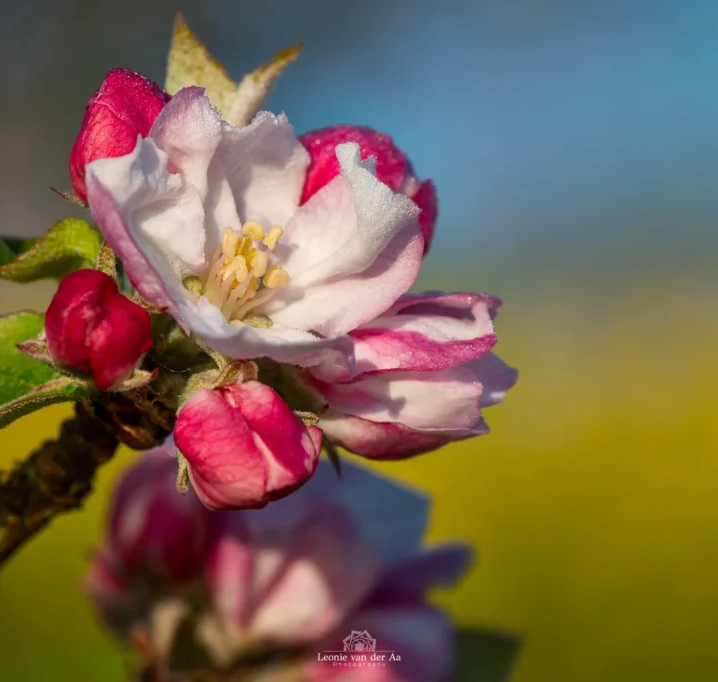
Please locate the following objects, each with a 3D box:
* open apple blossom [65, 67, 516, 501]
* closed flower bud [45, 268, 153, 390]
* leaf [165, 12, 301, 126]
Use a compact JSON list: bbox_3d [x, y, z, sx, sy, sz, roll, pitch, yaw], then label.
[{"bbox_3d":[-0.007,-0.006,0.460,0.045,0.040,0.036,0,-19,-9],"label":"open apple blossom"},{"bbox_3d":[-0.026,-0.001,0.452,0.011,0.012,0.013,0,2,0],"label":"closed flower bud"},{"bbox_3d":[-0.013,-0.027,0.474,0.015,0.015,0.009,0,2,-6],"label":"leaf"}]

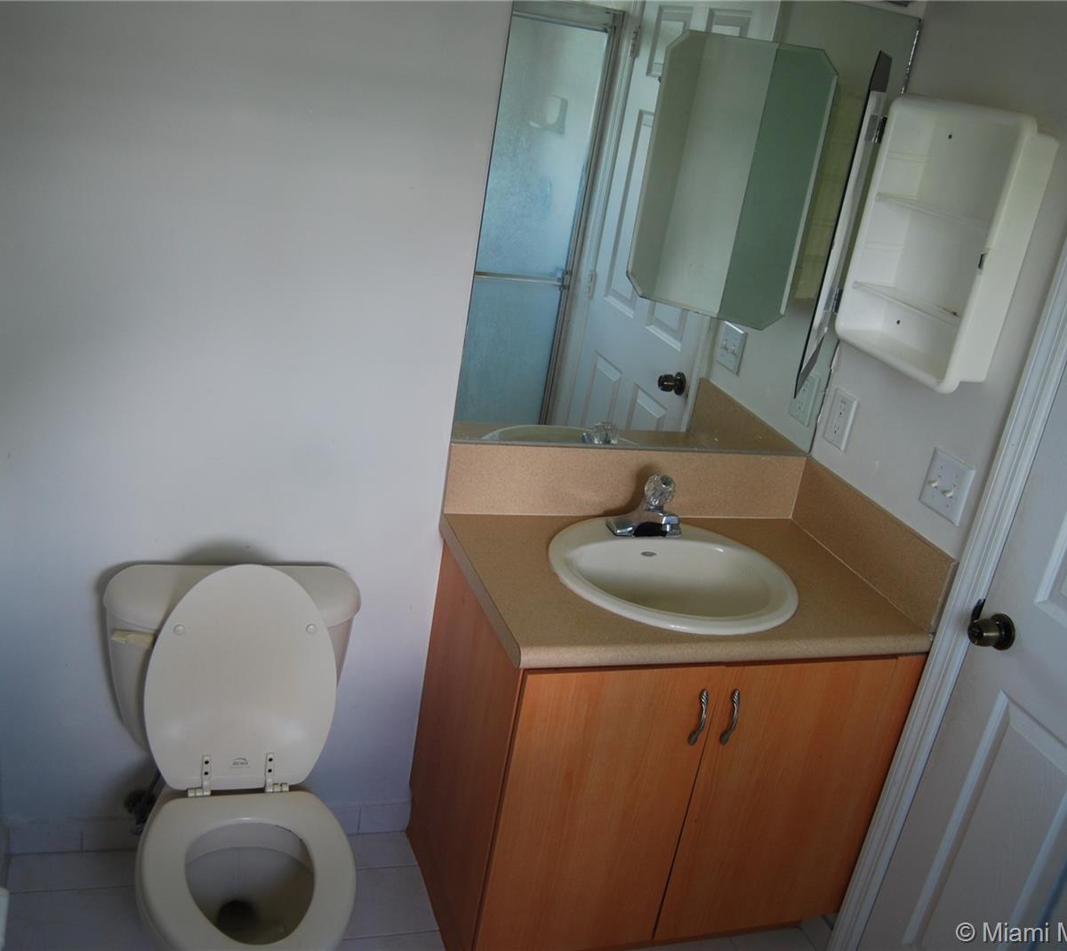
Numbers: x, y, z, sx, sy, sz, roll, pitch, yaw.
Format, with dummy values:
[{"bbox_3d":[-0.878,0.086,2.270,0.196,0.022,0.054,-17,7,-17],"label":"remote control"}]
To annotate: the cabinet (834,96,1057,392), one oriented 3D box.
[{"bbox_3d":[0.754,-0.436,1.988,0.085,0.476,0.391,2,22,-20],"label":"cabinet"}]

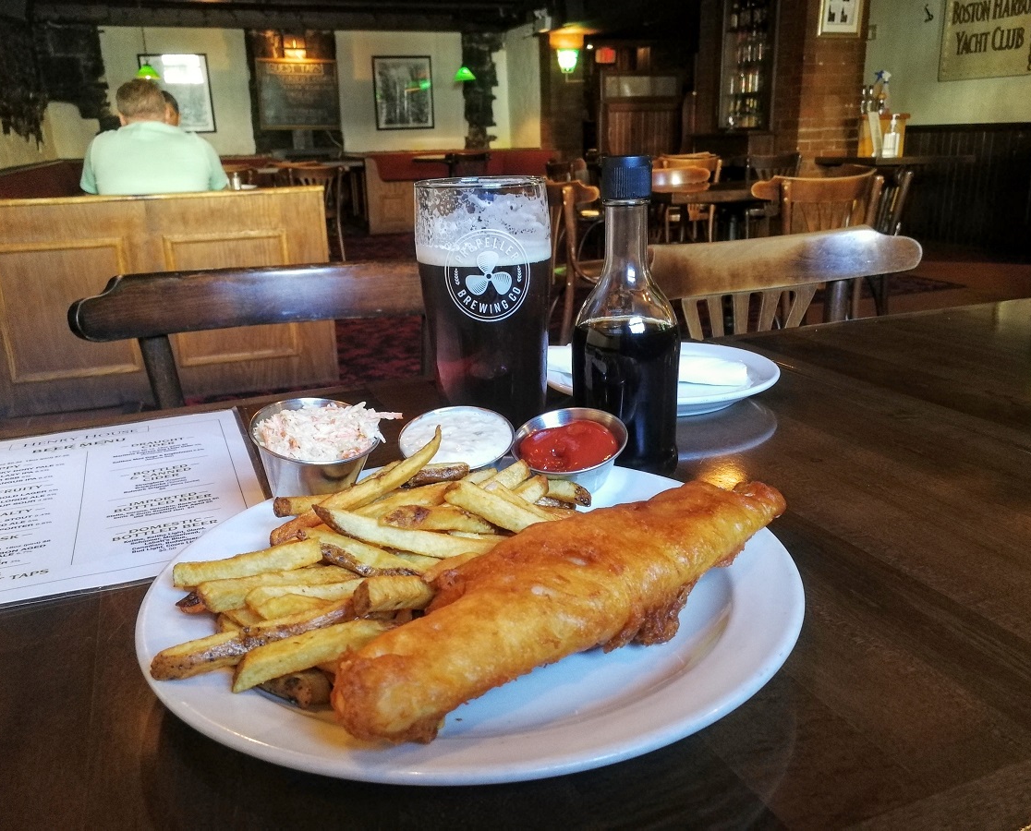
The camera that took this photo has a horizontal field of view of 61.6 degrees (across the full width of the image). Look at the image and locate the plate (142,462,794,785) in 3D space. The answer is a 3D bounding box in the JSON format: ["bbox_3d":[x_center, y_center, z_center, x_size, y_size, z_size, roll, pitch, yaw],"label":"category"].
[{"bbox_3d":[-0.018,0.075,0.382,0.275,0.025,0.275,-2,17,0],"label":"plate"}]

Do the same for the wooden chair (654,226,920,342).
[{"bbox_3d":[0.383,0.240,0.986,0.450,0.836,0.510,-9,19,-22],"label":"wooden chair"}]

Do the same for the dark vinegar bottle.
[{"bbox_3d":[0.070,-0.061,0.541,0.066,0.192,0.066,-1,18,0],"label":"dark vinegar bottle"}]

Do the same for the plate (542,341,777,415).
[{"bbox_3d":[0.116,-0.029,0.718,0.202,0.023,0.202,-1,18,0],"label":"plate"}]

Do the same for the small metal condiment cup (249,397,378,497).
[{"bbox_3d":[-0.107,0.025,0.456,0.065,0.042,0.065,9,29,-6],"label":"small metal condiment cup"}]

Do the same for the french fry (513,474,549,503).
[{"bbox_3d":[0.003,0.040,0.432,0.045,0.013,0.014,-29,30,-30],"label":"french fry"}]

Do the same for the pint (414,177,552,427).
[{"bbox_3d":[-0.021,-0.065,0.579,0.088,0.173,0.088,-2,17,0],"label":"pint"}]

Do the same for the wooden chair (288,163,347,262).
[{"bbox_3d":[-1.454,-1.409,6.378,0.450,0.836,0.510,-7,18,-17],"label":"wooden chair"}]

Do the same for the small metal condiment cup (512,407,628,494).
[{"bbox_3d":[0.031,0.025,0.467,0.062,0.030,0.062,-6,32,4],"label":"small metal condiment cup"}]

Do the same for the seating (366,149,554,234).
[{"bbox_3d":[-0.603,-2.642,10.012,2.230,0.940,0.700,-1,18,0],"label":"seating"}]

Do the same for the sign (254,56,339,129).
[{"bbox_3d":[-2.404,-3.557,9.553,0.870,0.750,0.040,-8,19,-19],"label":"sign"}]

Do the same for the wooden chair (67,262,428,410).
[{"bbox_3d":[-0.197,0.300,0.872,0.500,0.840,0.520,-5,18,-11],"label":"wooden chair"}]

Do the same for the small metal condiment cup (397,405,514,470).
[{"bbox_3d":[-0.032,0.025,0.484,0.064,0.032,0.064,-3,33,2],"label":"small metal condiment cup"}]

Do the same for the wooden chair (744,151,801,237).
[{"bbox_3d":[1.364,-1.122,5.230,0.500,0.840,0.520,-11,20,-27],"label":"wooden chair"}]

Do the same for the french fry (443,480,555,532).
[{"bbox_3d":[-0.004,0.045,0.405,0.062,0.013,0.014,16,24,29],"label":"french fry"}]

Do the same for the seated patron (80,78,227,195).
[{"bbox_3d":[-1.518,-0.804,3.793,0.580,1.240,0.750,-7,18,-18],"label":"seated patron"}]

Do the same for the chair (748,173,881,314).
[{"bbox_3d":[0.834,-0.367,2.894,0.500,0.840,0.520,-11,20,-28],"label":"chair"}]

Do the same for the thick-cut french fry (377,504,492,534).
[{"bbox_3d":[-0.034,0.050,0.404,0.059,0.013,0.014,3,18,0],"label":"thick-cut french fry"}]

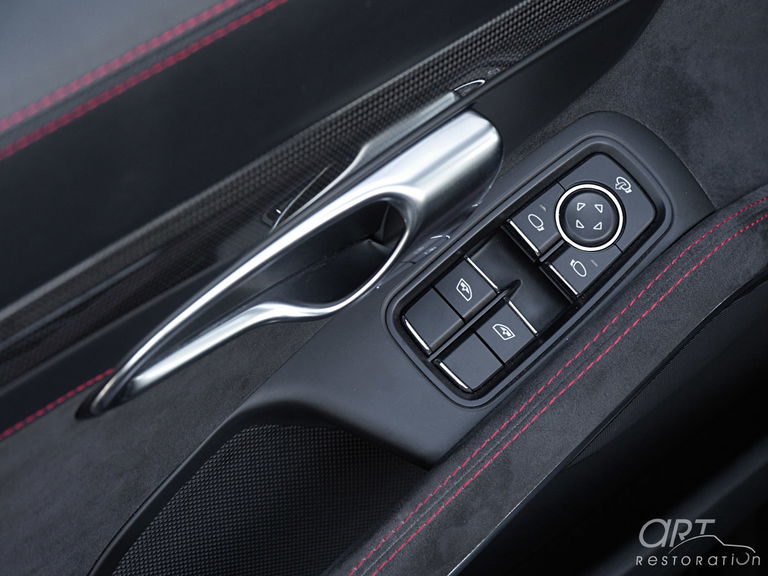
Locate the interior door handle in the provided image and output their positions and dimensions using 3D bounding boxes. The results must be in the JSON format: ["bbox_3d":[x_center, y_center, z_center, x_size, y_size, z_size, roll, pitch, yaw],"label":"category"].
[{"bbox_3d":[-0.033,-0.007,0.990,0.195,0.044,0.040,-35,65,-14],"label":"interior door handle"}]

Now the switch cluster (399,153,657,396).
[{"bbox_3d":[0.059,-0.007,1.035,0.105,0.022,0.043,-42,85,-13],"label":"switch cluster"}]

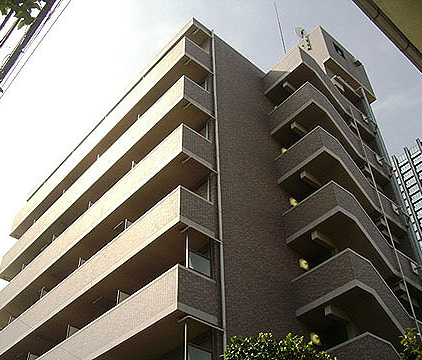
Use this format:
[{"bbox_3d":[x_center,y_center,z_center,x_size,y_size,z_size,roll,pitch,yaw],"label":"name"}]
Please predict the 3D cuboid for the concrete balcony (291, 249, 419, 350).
[{"bbox_3d":[4.629,4.357,16.933,2.982,2.669,2.356,30,-51,-29],"label":"concrete balcony"}]

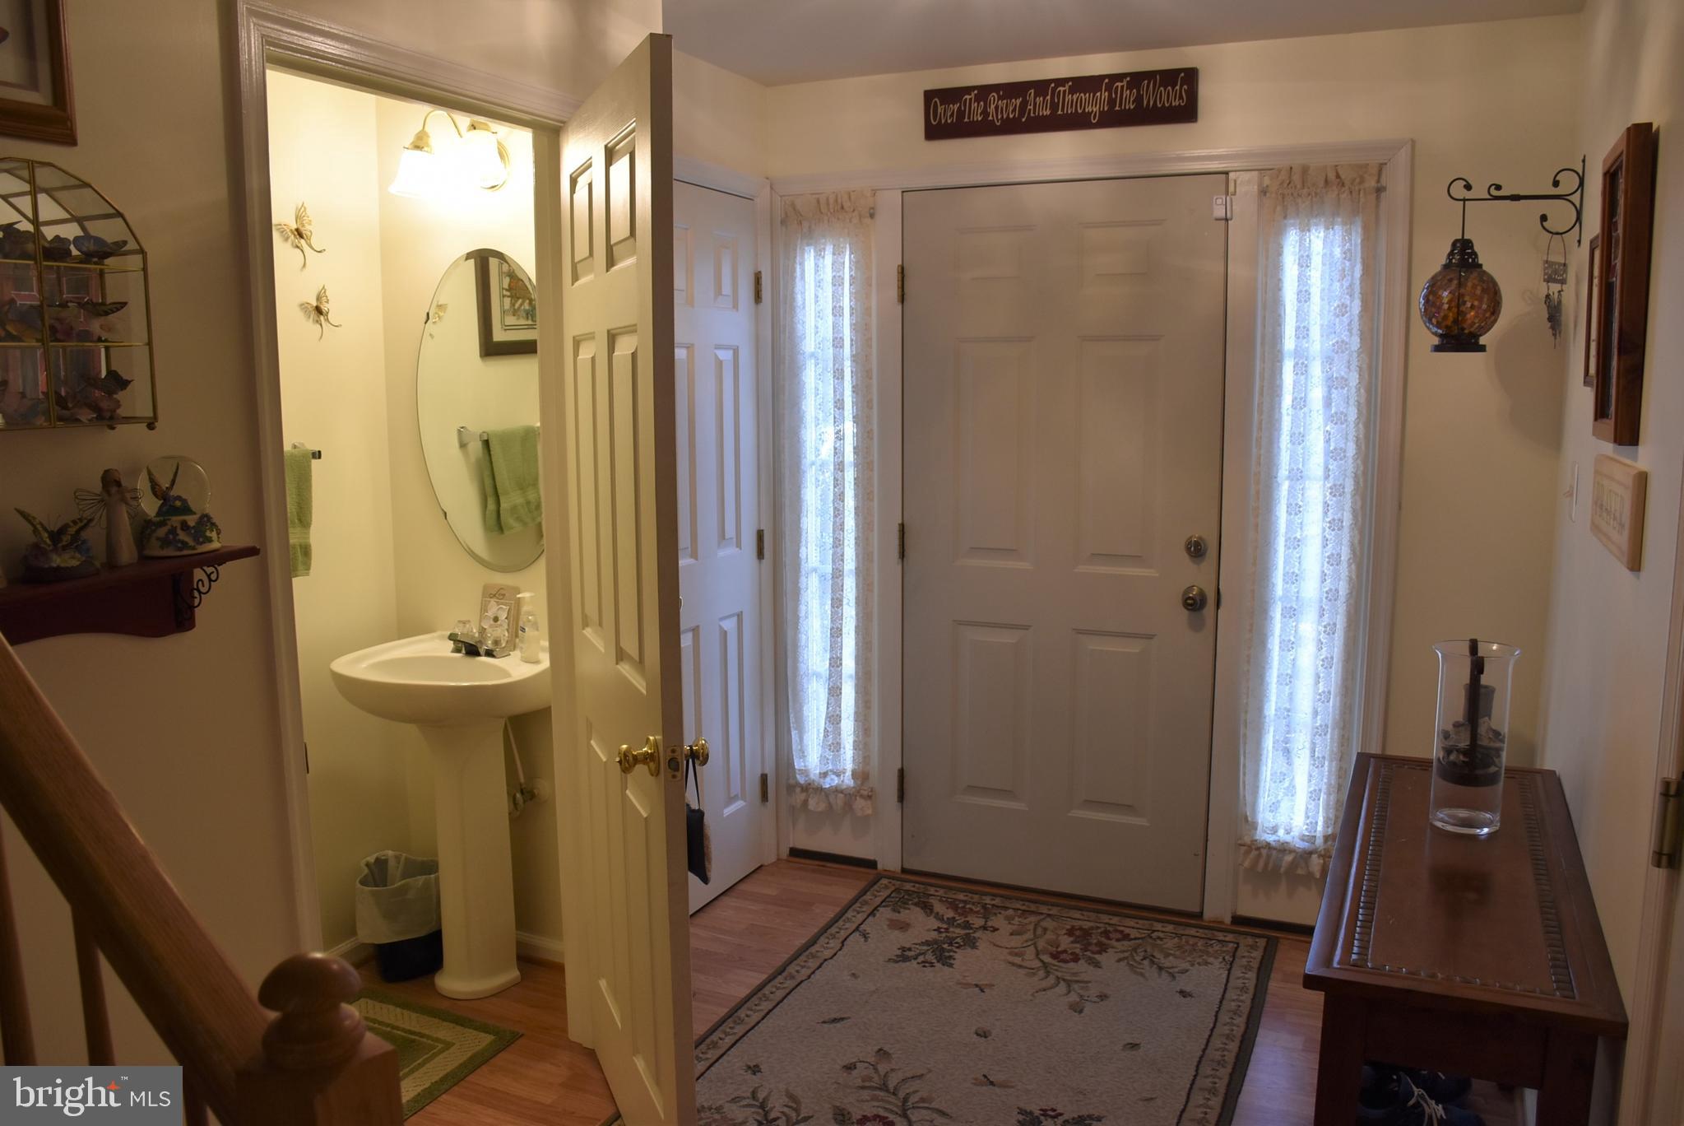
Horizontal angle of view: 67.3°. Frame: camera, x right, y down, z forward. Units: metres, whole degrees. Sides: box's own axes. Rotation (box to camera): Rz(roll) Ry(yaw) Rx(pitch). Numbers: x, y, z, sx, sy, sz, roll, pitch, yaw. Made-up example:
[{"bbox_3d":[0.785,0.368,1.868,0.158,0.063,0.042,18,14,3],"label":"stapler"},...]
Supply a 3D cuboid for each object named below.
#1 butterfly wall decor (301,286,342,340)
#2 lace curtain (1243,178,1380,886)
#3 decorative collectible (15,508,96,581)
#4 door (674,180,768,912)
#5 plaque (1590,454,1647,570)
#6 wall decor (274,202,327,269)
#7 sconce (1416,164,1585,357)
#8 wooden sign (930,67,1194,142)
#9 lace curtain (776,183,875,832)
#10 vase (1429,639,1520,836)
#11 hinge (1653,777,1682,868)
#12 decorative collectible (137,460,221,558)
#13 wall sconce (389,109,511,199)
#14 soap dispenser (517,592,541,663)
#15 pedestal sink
[{"bbox_3d":[-1.270,-0.615,3.105,0.040,0.130,0.130,3,10,23],"label":"butterfly wall decor"},{"bbox_3d":[1.204,-0.080,3.294,0.289,1.848,0.050,4,9,25],"label":"lace curtain"},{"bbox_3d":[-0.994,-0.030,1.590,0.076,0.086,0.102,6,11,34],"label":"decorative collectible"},{"bbox_3d":[-0.394,-0.024,3.655,0.040,2.035,0.610,3,10,23],"label":"door"},{"bbox_3d":[1.159,-0.091,1.890,0.015,0.131,0.462,4,9,25],"label":"plaque"},{"bbox_3d":[-1.288,-0.786,3.036,0.045,0.156,0.160,3,10,23],"label":"wall decor"},{"bbox_3d":[1.501,-0.700,2.885,0.325,0.433,0.180,3,10,23],"label":"sconce"},{"bbox_3d":[0.580,-1.247,3.441,0.757,0.136,0.022,4,9,25],"label":"wooden sign"},{"bbox_3d":[-0.041,-0.154,3.870,0.304,1.904,0.050,4,9,25],"label":"lace curtain"},{"bbox_3d":[1.085,0.301,2.180,0.139,0.311,0.139,4,9,25],"label":"vase"},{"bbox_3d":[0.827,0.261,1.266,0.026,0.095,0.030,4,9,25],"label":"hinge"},{"bbox_3d":[-0.945,-0.085,1.795,0.104,0.137,0.104,-7,11,-39],"label":"decorative collectible"},{"bbox_3d":[-0.923,-0.989,3.046,0.357,0.214,0.221,4,9,25],"label":"wall sconce"},{"bbox_3d":[-0.752,0.152,3.051,0.052,0.162,0.055,-6,11,-33],"label":"soap dispenser"},{"bbox_3d":[-0.963,0.662,3.140,0.570,0.885,0.450,3,10,23],"label":"pedestal sink"}]

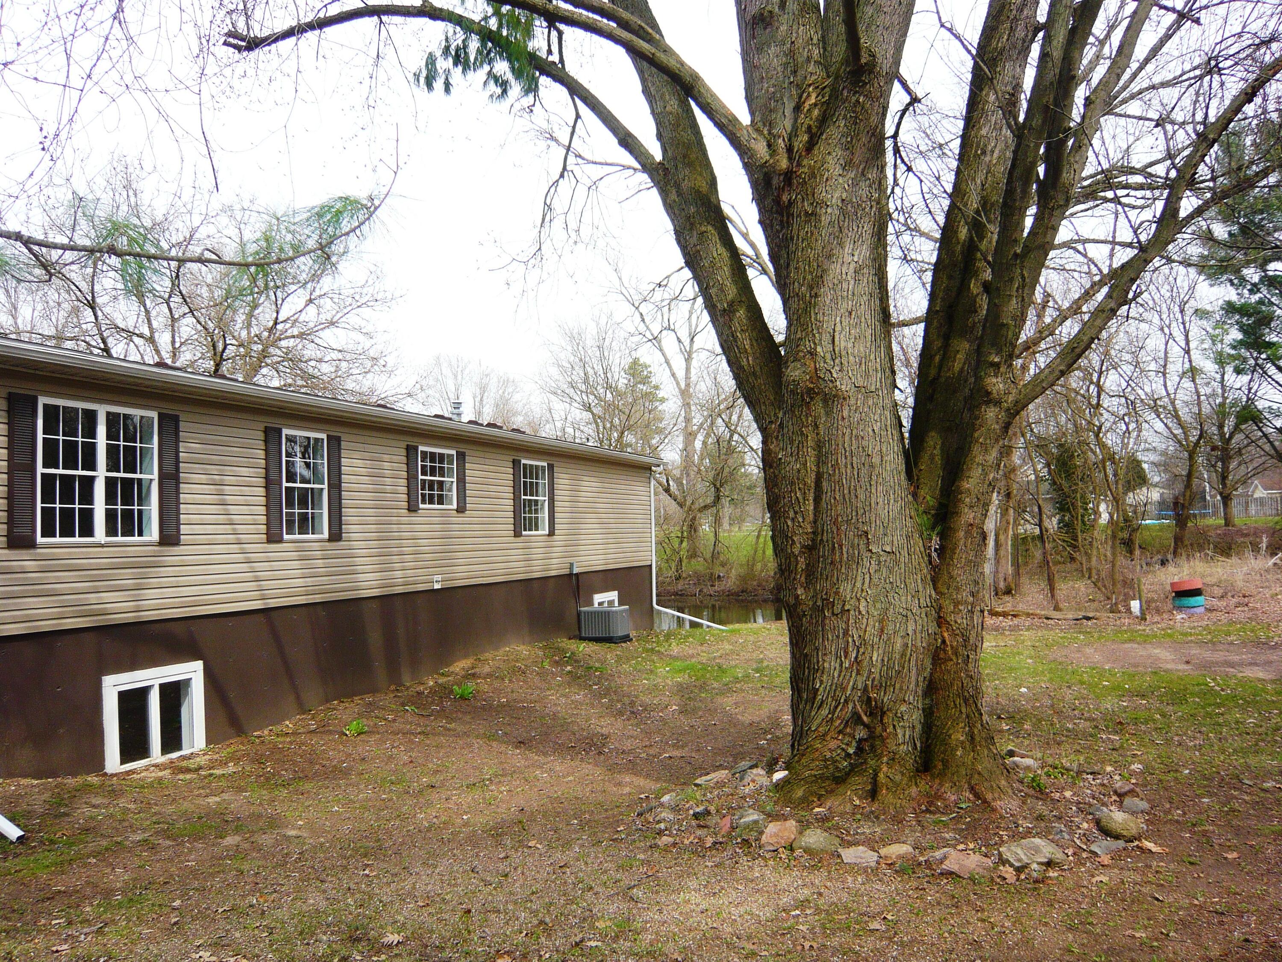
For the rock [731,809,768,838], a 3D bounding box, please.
[{"bbox_3d":[0.596,1.879,5.692,0.197,0.140,0.148,-1,-3,6],"label":"rock"}]

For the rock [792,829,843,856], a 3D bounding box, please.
[{"bbox_3d":[0.912,1.876,5.385,0.256,0.106,0.205,-1,-3,9],"label":"rock"}]

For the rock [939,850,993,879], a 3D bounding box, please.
[{"bbox_3d":[1.564,1.846,4.993,0.248,0.106,0.174,-2,-3,17],"label":"rock"}]

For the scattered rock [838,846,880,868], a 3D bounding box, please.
[{"bbox_3d":[1.089,1.877,5.185,0.196,0.078,0.147,-2,-3,11],"label":"scattered rock"}]

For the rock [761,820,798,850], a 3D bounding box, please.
[{"bbox_3d":[0.729,1.861,5.452,0.198,0.150,0.139,-1,-3,7],"label":"rock"}]

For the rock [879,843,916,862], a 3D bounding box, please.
[{"bbox_3d":[1.297,1.878,5.249,0.182,0.077,0.137,-2,-3,13],"label":"rock"}]

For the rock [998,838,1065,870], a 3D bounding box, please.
[{"bbox_3d":[1.929,1.840,5.120,0.314,0.116,0.204,-2,-3,20],"label":"rock"}]

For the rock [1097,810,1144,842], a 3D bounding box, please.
[{"bbox_3d":[2.561,1.841,5.544,0.233,0.135,0.186,-2,-3,24],"label":"rock"}]

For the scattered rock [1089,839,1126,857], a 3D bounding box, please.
[{"bbox_3d":[2.373,1.866,5.273,0.172,0.065,0.129,-2,-3,24],"label":"scattered rock"}]

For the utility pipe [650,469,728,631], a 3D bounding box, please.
[{"bbox_3d":[1.228,1.750,26.596,2.090,4.120,0.100,-2,-3,21],"label":"utility pipe"}]

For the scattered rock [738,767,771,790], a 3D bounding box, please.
[{"bbox_3d":[0.735,1.932,6.737,0.214,0.133,0.160,-1,-3,6],"label":"scattered rock"}]

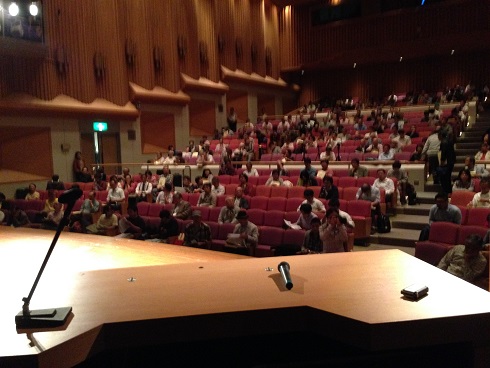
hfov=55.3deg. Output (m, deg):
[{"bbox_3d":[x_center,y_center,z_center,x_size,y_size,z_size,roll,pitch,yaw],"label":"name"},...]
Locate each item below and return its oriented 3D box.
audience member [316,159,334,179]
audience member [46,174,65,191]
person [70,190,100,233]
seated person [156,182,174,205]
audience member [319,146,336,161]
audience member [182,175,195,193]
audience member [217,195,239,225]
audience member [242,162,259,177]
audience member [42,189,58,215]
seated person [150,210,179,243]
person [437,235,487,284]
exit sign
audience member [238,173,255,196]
[{"bbox_3d":[2.274,-0.125,13.508,0.520,1.160,0.720,1,5,32],"label":"audience member"},{"bbox_3d":[-5.177,0.351,12.652,0.530,1.200,0.720,1,6,20],"label":"audience member"},{"bbox_3d":[-3.786,0.760,11.336,0.580,1.180,0.820,3,7,32],"label":"person"},{"bbox_3d":[-2.264,0.570,13.081,0.500,1.210,0.720,0,4,24],"label":"seated person"},{"bbox_3d":[2.522,-0.543,14.329,0.520,1.200,0.720,2,7,25],"label":"audience member"},{"bbox_3d":[-1.716,0.339,13.468,0.460,1.100,0.700,1,5,37],"label":"audience member"},{"bbox_3d":[-0.403,0.891,10.552,0.520,1.180,0.720,0,4,24],"label":"audience member"},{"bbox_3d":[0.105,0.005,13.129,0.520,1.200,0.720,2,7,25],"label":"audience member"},{"bbox_3d":[-5.725,0.787,13.734,0.500,1.230,0.720,-1,4,8],"label":"audience member"},{"bbox_3d":[-1.552,1.078,8.730,0.560,1.150,0.800,3,7,35],"label":"seated person"},{"bbox_3d":[2.787,1.248,5.837,0.600,1.220,0.800,4,8,38],"label":"person"},{"bbox_3d":[-4.637,-1.836,15.000,0.520,0.270,0.100,-6,8,-40],"label":"exit sign"},{"bbox_3d":[-0.030,0.337,12.700,0.500,1.230,0.720,1,5,33],"label":"audience member"}]

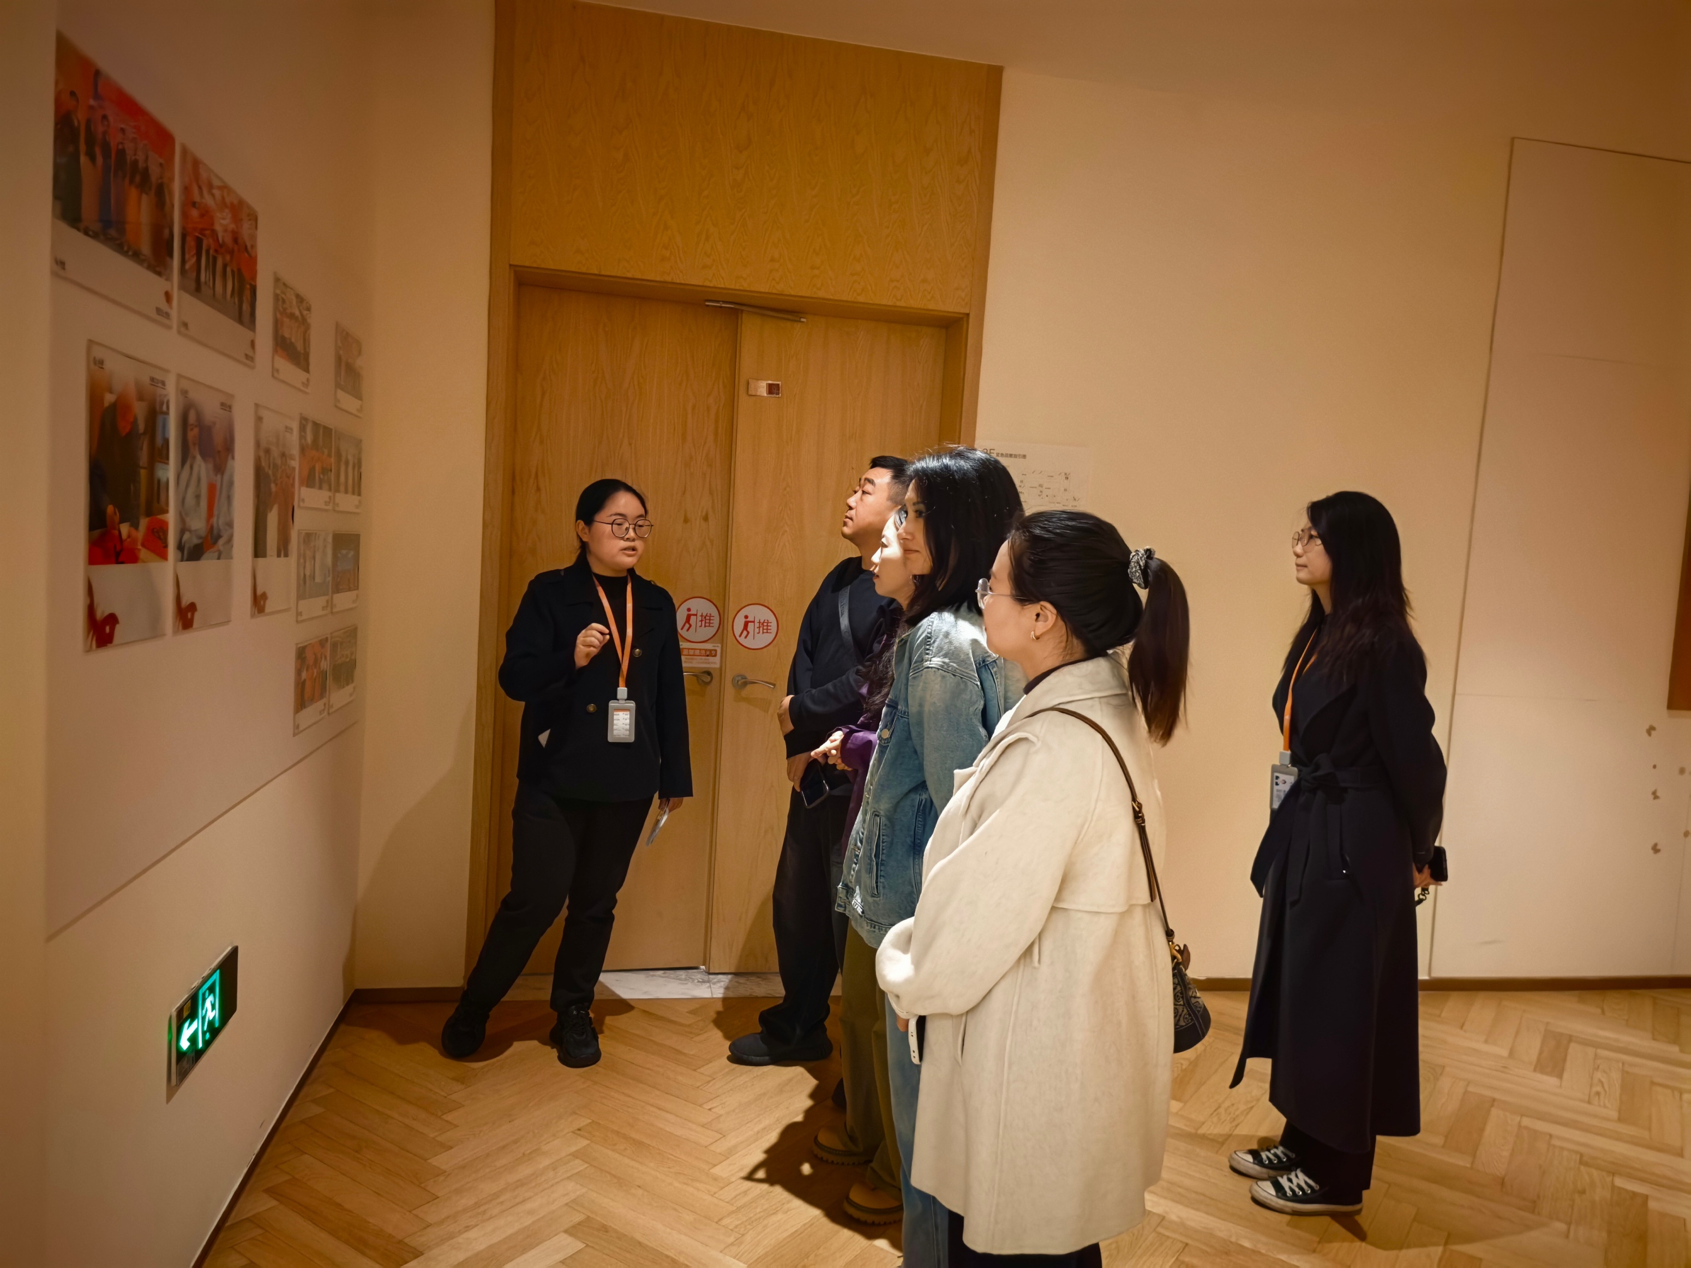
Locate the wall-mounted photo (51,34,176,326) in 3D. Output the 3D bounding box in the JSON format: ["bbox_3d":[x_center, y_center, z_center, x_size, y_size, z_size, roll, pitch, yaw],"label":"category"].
[{"bbox_3d":[-1.037,-0.626,1.679,0.010,0.299,0.404,3,4,-11],"label":"wall-mounted photo"}]

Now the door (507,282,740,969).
[{"bbox_3d":[-0.759,0.021,3.810,0.685,2.170,0.050,2,4,-16],"label":"door"}]

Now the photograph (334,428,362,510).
[{"bbox_3d":[-1.345,-0.434,3.172,0.008,0.213,0.315,2,4,-11],"label":"photograph"}]

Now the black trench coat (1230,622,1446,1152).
[{"bbox_3d":[1.172,0.581,2.747,0.440,1.240,0.500,4,4,3],"label":"black trench coat"}]

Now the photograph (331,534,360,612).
[{"bbox_3d":[-1.353,-0.168,3.181,0.010,0.208,0.318,3,4,-11],"label":"photograph"}]

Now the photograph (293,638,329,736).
[{"bbox_3d":[-1.312,0.122,2.882,0.008,0.213,0.315,2,4,-11],"label":"photograph"}]

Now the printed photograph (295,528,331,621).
[{"bbox_3d":[-1.288,-0.143,2.846,0.010,0.213,0.302,3,4,-11],"label":"printed photograph"}]

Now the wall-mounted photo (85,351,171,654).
[{"bbox_3d":[-1.083,-0.199,1.776,0.008,0.430,0.303,2,4,-11],"label":"wall-mounted photo"}]

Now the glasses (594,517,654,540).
[{"bbox_3d":[-0.612,-0.286,3.169,0.143,0.053,0.142,-1,6,-43],"label":"glasses"}]

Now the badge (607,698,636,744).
[{"bbox_3d":[-0.590,0.228,3.090,0.071,0.115,0.010,2,4,-14],"label":"badge"}]

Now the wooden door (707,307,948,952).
[{"bbox_3d":[-0.066,0.060,4.003,0.700,2.210,0.050,3,4,-11],"label":"wooden door"}]

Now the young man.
[{"bbox_3d":[-0.047,0.352,3.382,0.490,1.730,0.500,2,4,-14],"label":"young man"}]

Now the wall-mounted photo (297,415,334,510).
[{"bbox_3d":[-1.271,-0.406,2.819,0.010,0.207,0.307,3,4,-11],"label":"wall-mounted photo"}]

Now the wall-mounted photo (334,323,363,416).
[{"bbox_3d":[-1.325,-0.700,3.132,0.008,0.213,0.315,2,4,-11],"label":"wall-mounted photo"}]

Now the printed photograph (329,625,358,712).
[{"bbox_3d":[-1.376,0.093,3.214,0.008,0.213,0.315,2,4,-11],"label":"printed photograph"}]

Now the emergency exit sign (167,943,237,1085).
[{"bbox_3d":[-1.194,0.711,2.192,0.020,0.139,0.335,2,4,-11],"label":"emergency exit sign"}]

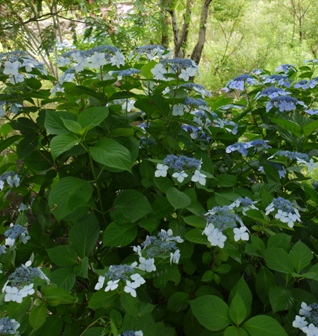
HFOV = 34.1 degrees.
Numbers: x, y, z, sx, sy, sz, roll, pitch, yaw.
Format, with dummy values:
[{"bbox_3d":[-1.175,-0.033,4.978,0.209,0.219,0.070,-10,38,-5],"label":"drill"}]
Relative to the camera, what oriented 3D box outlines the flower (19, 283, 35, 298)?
[{"bbox_3d":[-0.324,0.303,1.280,0.037,0.035,0.013,0,-14,0],"label":"flower"}]

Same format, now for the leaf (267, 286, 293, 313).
[{"bbox_3d":[0.312,0.338,1.330,0.065,0.070,0.020,3,-21,10],"label":"leaf"}]

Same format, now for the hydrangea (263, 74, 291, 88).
[{"bbox_3d":[0.458,-0.334,2.000,0.108,0.054,0.100,0,11,0],"label":"hydrangea"}]

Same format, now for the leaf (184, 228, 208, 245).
[{"bbox_3d":[0.109,0.197,1.470,0.083,0.025,0.058,-13,43,-2],"label":"leaf"}]

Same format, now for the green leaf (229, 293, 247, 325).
[{"bbox_3d":[0.178,0.315,1.160,0.040,0.070,0.022,0,-9,0],"label":"green leaf"}]

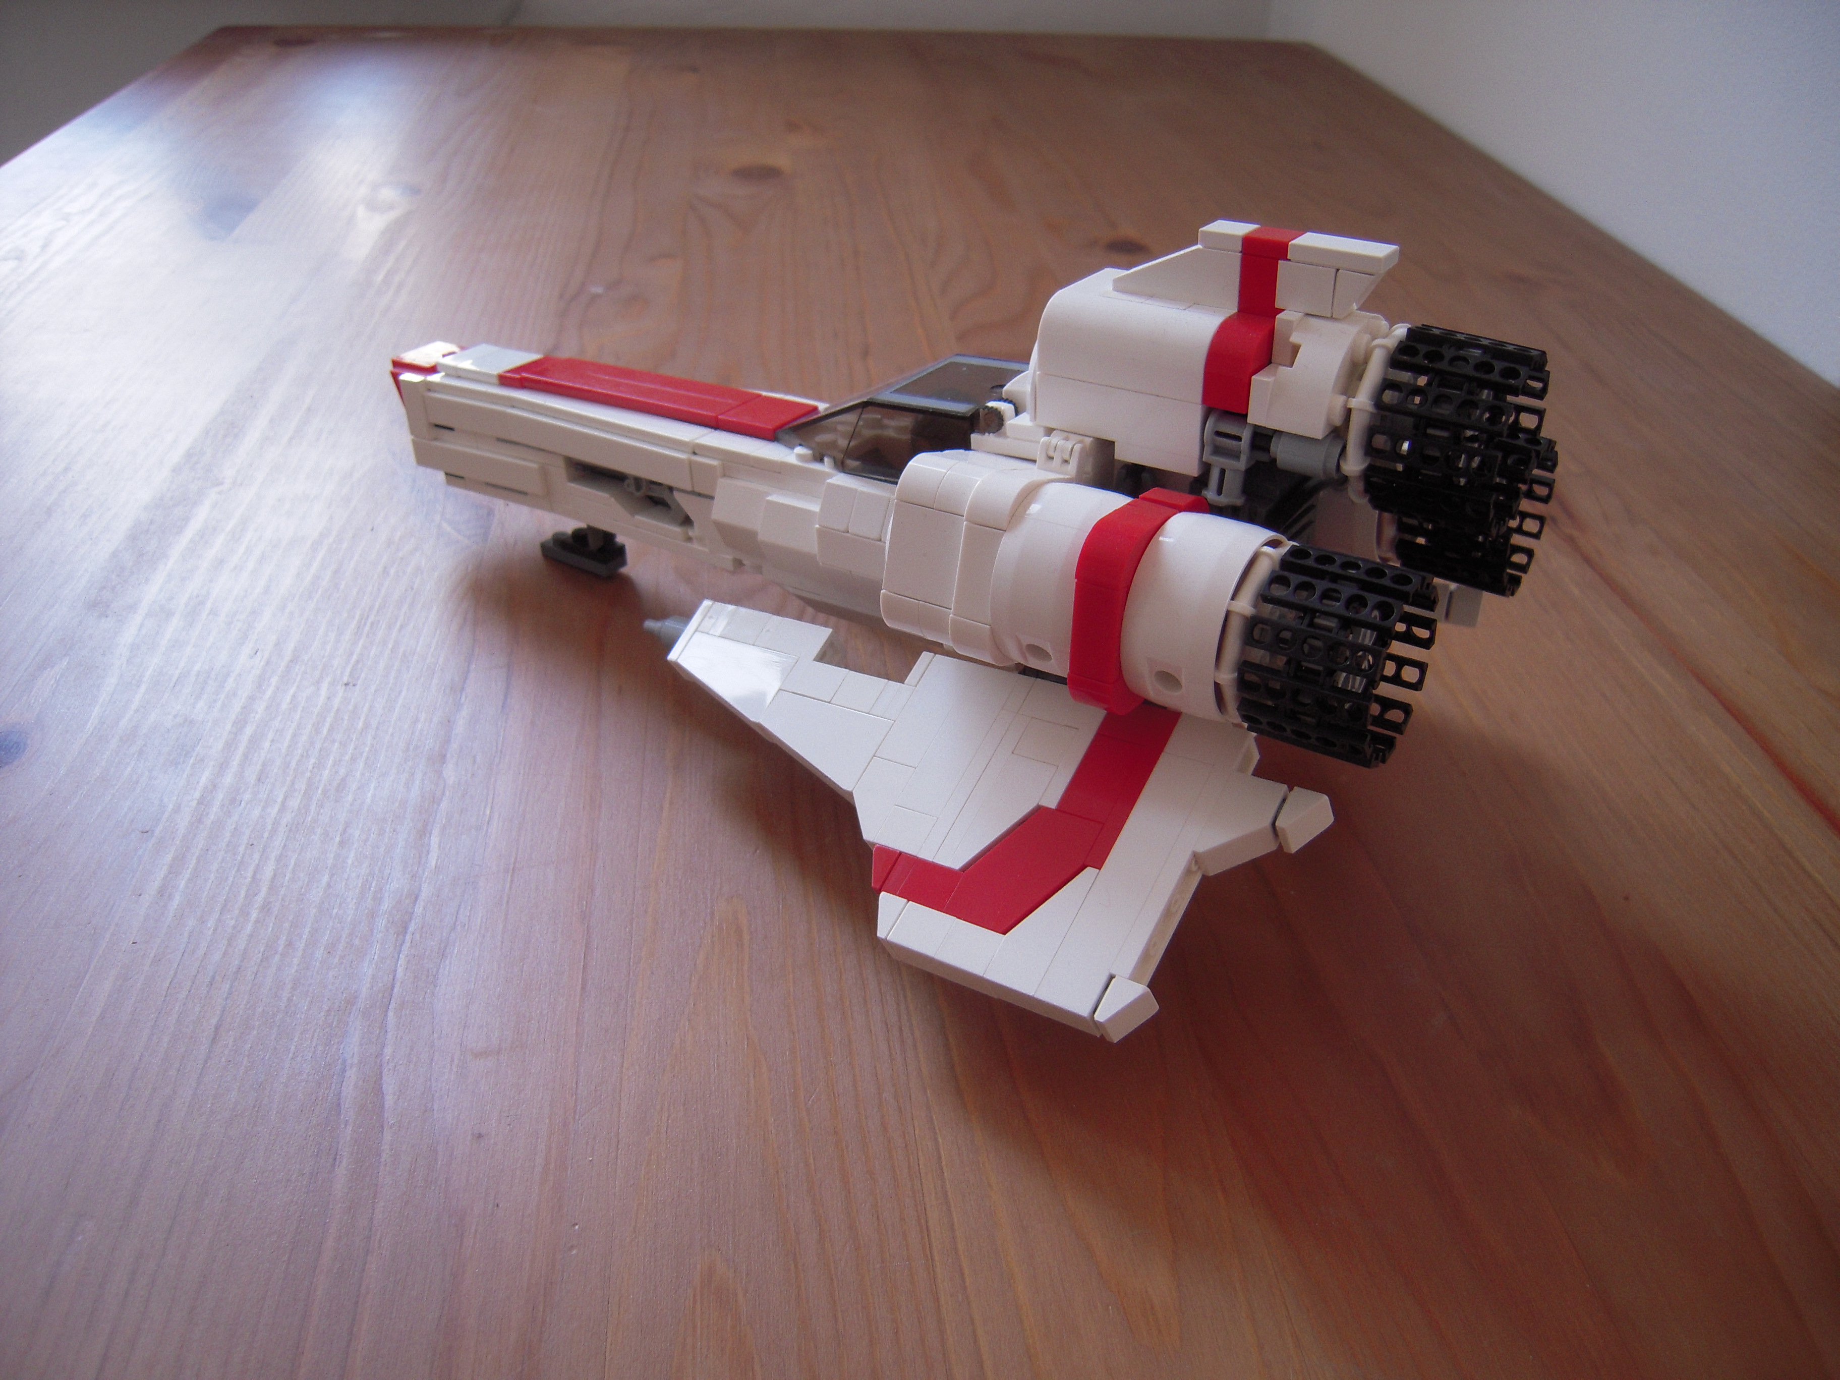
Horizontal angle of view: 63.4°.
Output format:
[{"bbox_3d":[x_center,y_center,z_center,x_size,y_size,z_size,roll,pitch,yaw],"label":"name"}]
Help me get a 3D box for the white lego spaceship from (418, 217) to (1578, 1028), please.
[{"bbox_3d":[-0.019,-0.053,0.318,0.278,0.115,0.168,19,37,30],"label":"white lego spaceship"}]

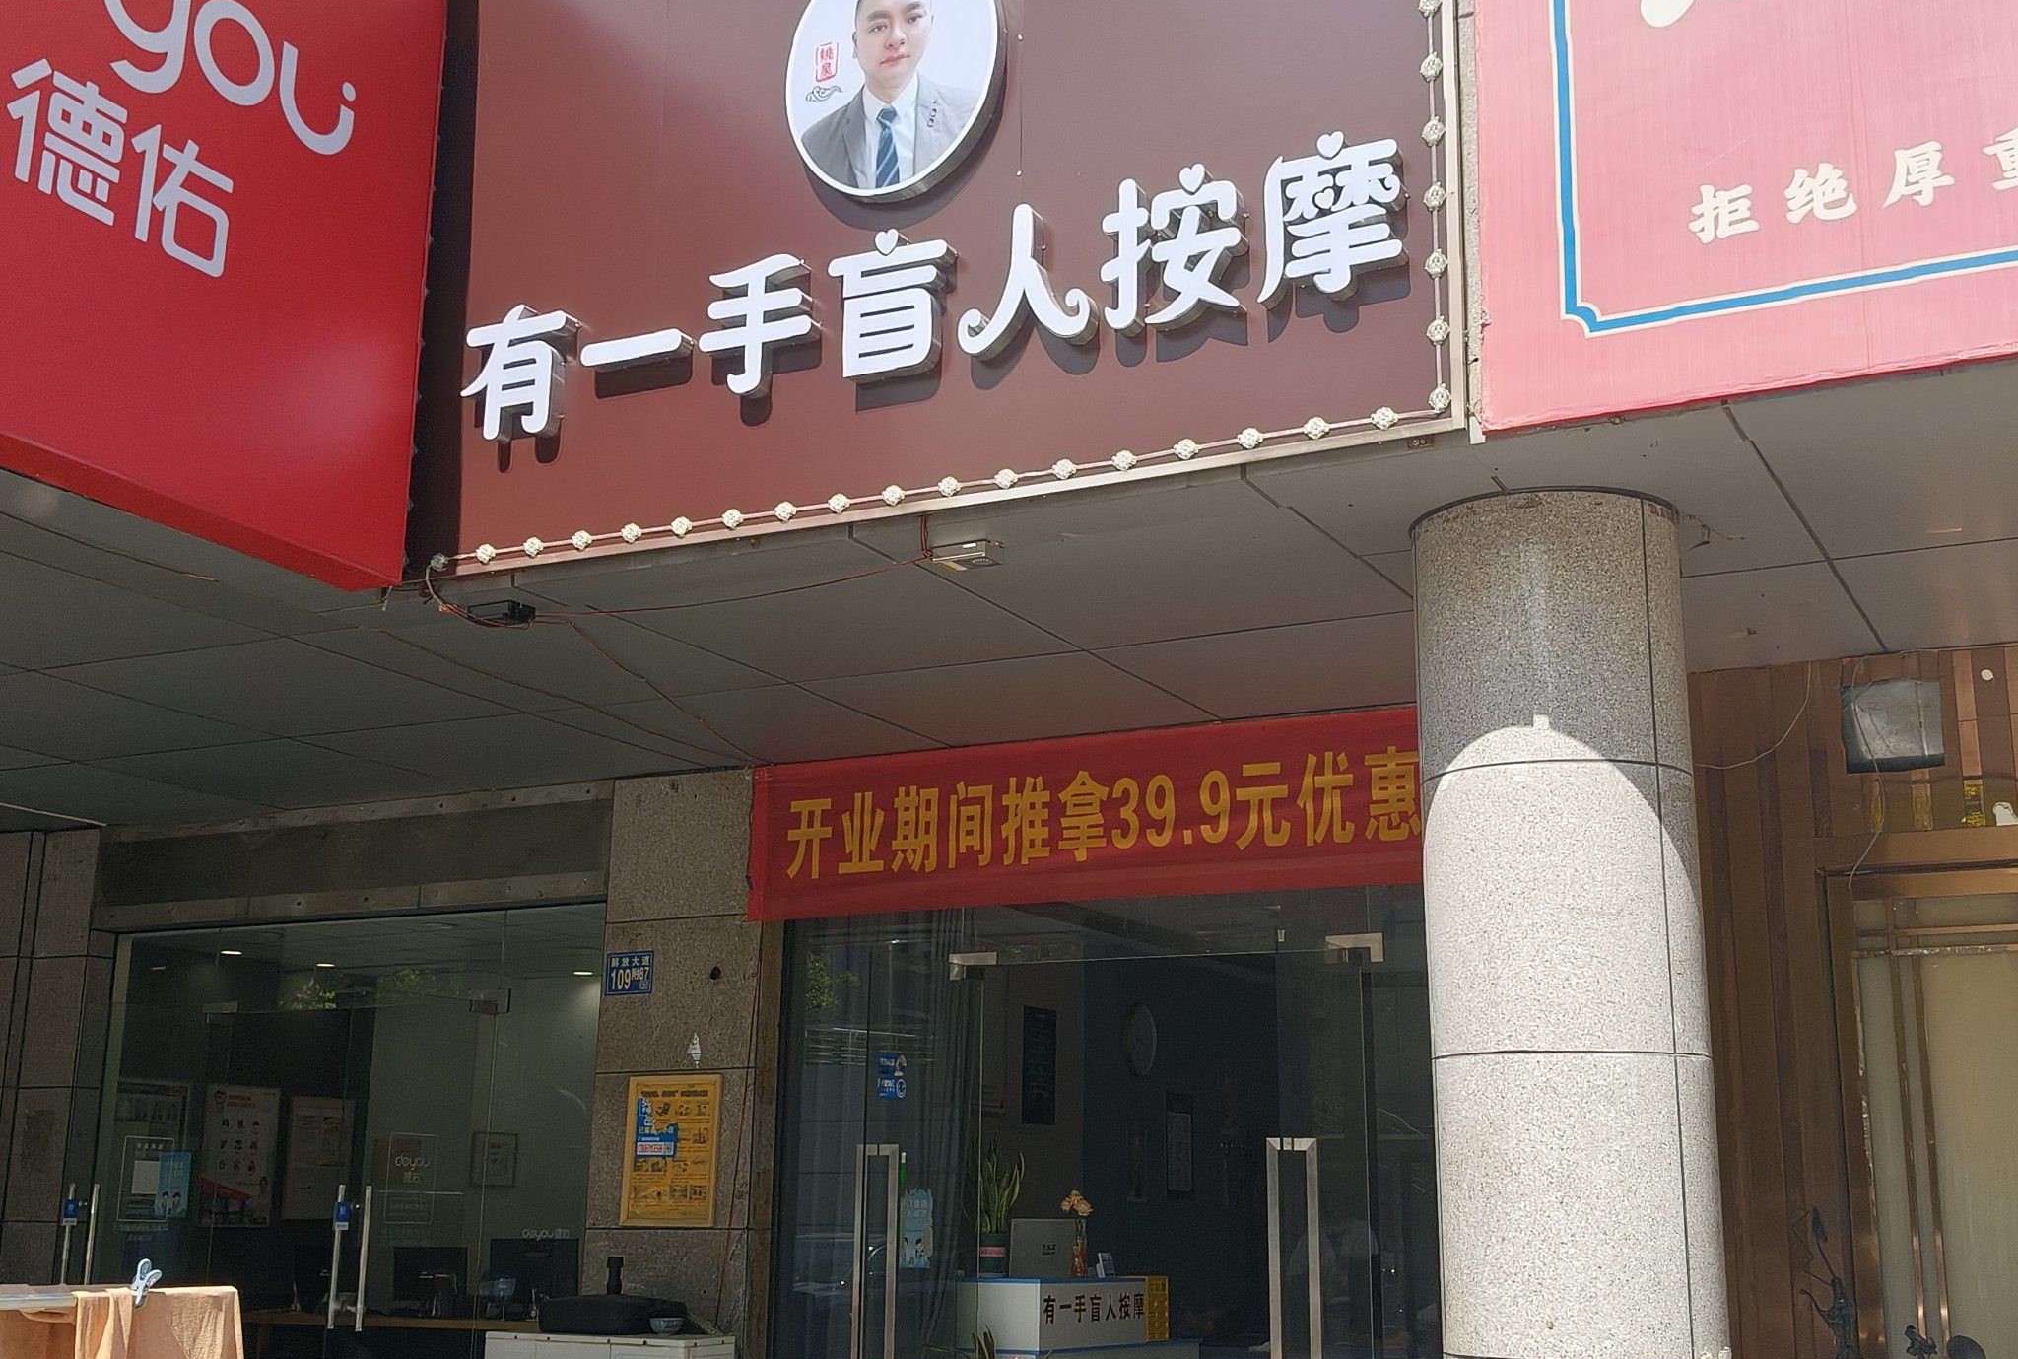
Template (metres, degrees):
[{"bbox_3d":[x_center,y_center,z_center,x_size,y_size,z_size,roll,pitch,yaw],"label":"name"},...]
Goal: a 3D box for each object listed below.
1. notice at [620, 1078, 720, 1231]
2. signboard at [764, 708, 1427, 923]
[{"bbox_3d":[-1.403,1.956,8.387,0.461,0.606,0.030,-5,-14,25],"label":"notice"},{"bbox_3d":[0.299,0.551,7.879,3.042,0.651,0.020,-5,-14,25],"label":"signboard"}]

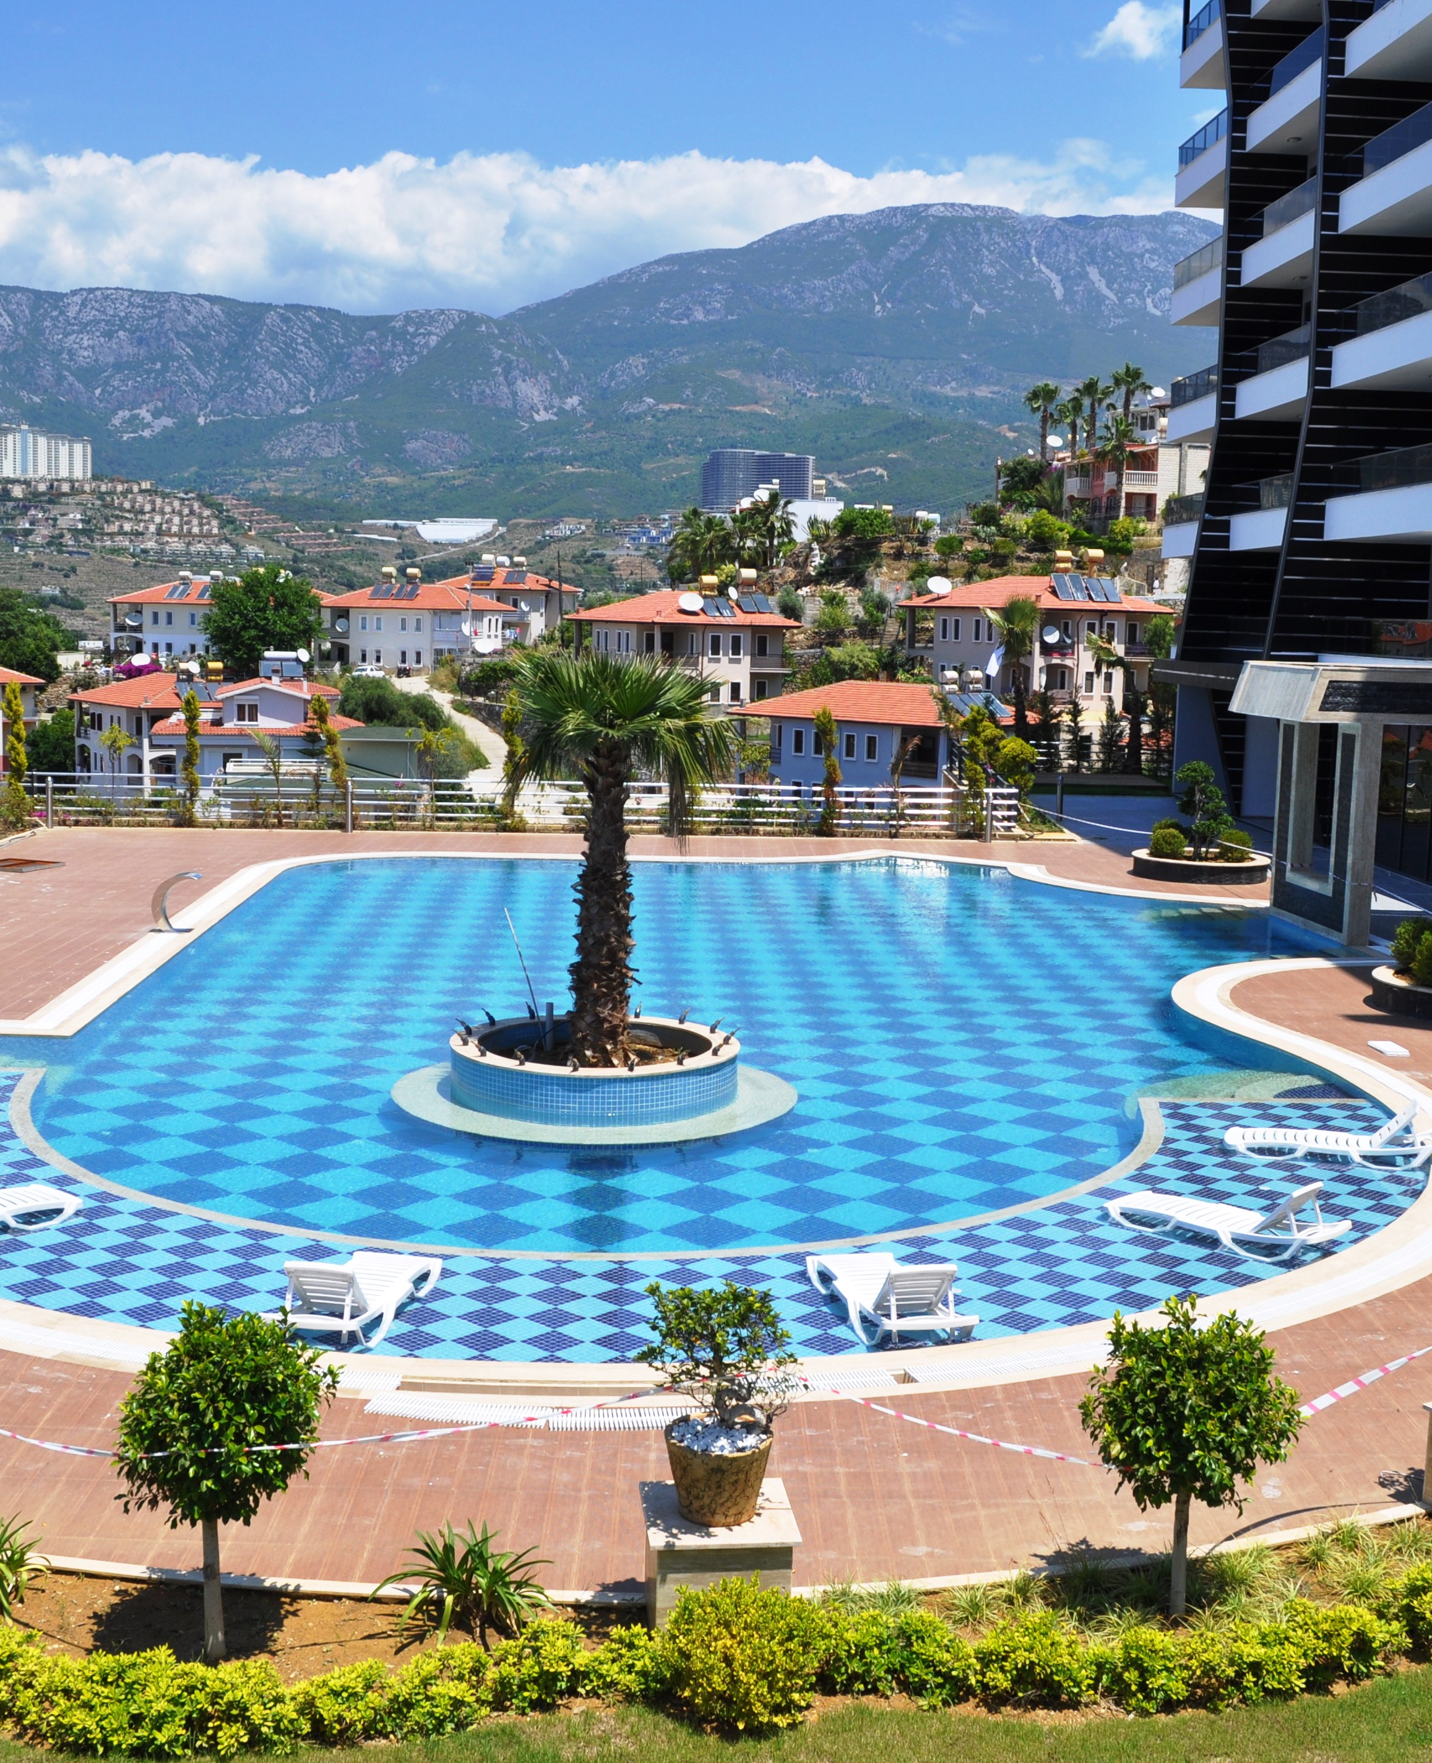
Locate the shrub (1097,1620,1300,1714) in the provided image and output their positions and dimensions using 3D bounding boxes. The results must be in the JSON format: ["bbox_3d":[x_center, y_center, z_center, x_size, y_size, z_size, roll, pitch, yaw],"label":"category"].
[{"bbox_3d":[2.045,3.314,8.361,0.880,0.360,0.450,0,8,-15],"label":"shrub"}]

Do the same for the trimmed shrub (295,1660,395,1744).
[{"bbox_3d":[-1.493,3.281,7.954,0.400,0.340,0.400,0,8,-10],"label":"trimmed shrub"}]

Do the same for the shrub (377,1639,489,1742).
[{"bbox_3d":[-1.138,3.261,8.026,0.460,0.370,0.450,0,8,-14],"label":"shrub"}]

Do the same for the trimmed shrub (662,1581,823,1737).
[{"bbox_3d":[0.107,3.184,8.220,0.684,0.570,0.684,2,7,1],"label":"trimmed shrub"}]

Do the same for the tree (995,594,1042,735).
[{"bbox_3d":[8.438,-5.429,55.235,1.449,4.936,1.449,3,8,9],"label":"tree"}]

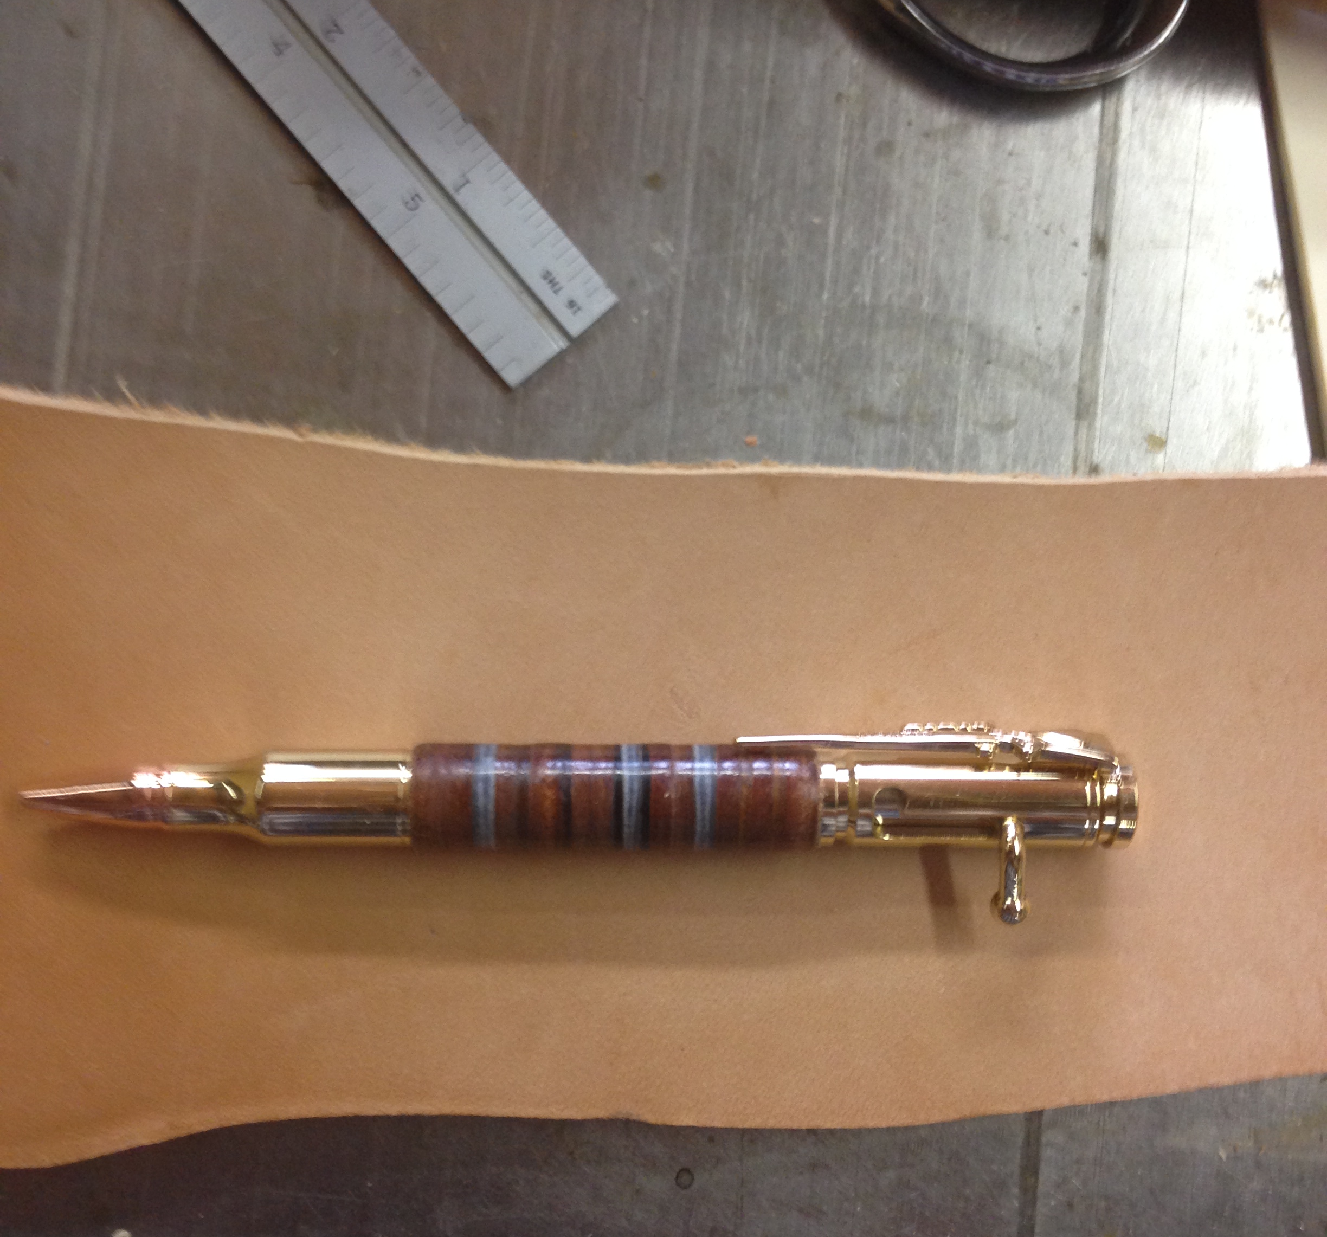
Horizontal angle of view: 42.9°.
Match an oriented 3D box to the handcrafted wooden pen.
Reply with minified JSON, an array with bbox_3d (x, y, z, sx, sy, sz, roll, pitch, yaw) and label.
[{"bbox_3d":[-0.011,0.025,0.208,0.137,0.017,0.024,0,92,-1],"label":"handcrafted wooden pen"}]

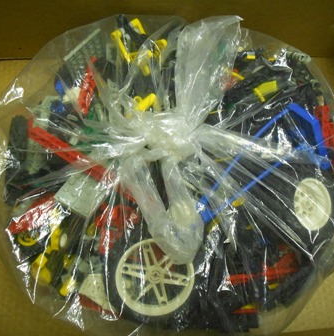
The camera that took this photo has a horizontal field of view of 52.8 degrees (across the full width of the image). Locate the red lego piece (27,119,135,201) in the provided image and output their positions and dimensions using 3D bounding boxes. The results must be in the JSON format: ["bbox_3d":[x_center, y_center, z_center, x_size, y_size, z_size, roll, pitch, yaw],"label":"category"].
[{"bbox_3d":[-0.073,-0.005,0.284,0.128,0.010,0.008,30,37,23],"label":"red lego piece"}]

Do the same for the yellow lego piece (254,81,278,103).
[{"bbox_3d":[0.092,-0.071,0.314,0.021,0.009,0.015,-13,82,5],"label":"yellow lego piece"}]

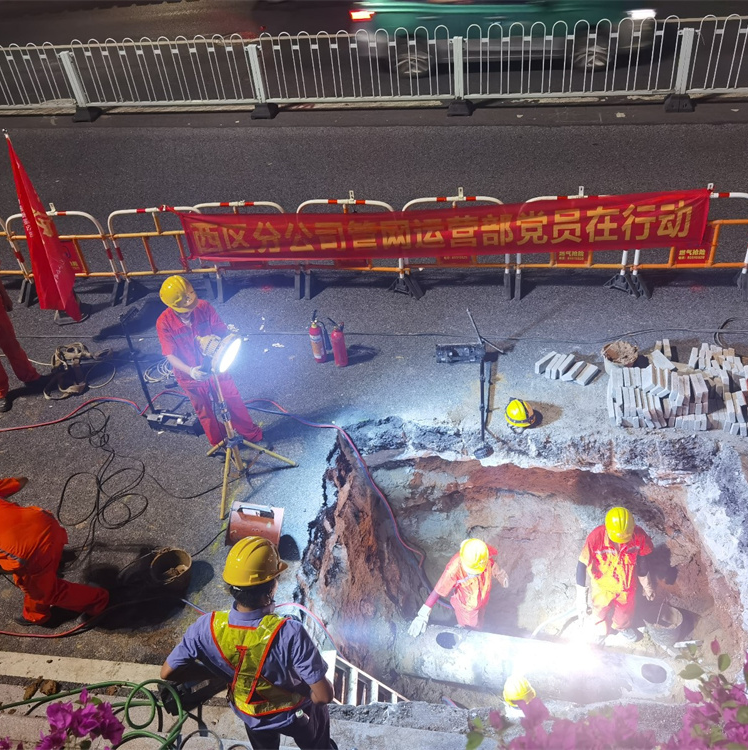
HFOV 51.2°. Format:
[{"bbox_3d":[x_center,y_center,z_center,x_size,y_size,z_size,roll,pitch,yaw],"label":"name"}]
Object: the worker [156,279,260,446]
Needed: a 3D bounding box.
[{"bbox_3d":[-1.158,-0.017,5.644,0.540,1.530,0.520,-25,43,-21],"label":"worker"}]

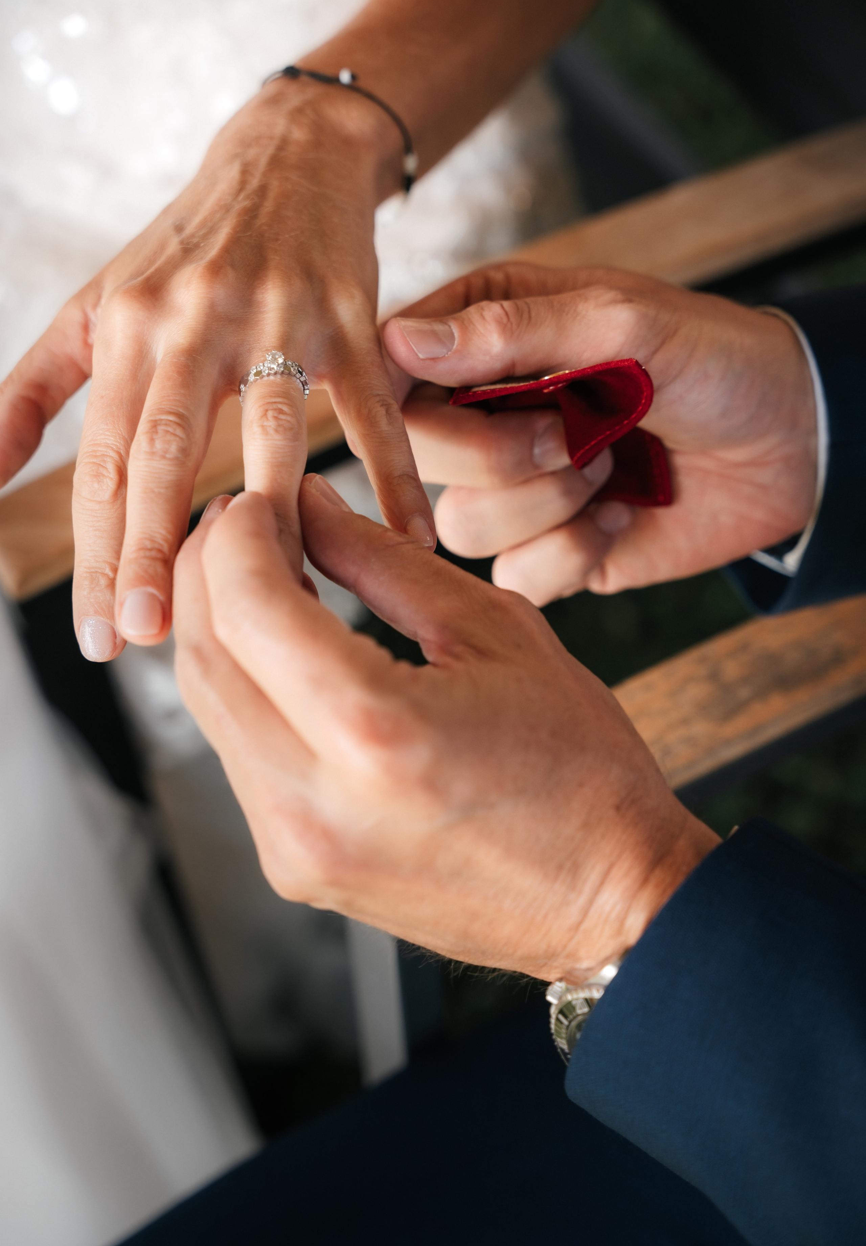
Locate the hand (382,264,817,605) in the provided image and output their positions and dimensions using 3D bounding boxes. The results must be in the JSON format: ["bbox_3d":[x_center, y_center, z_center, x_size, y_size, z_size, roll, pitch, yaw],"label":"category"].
[{"bbox_3d":[0.050,-0.056,0.645,0.128,0.098,0.082,0,14,0],"label":"hand"}]

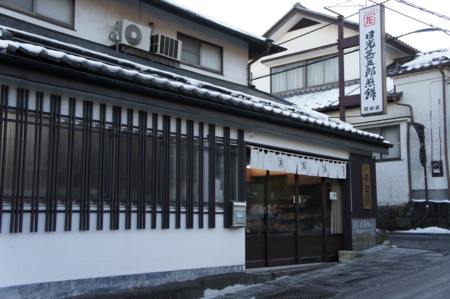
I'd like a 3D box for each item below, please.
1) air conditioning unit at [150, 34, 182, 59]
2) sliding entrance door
[{"bbox_3d":[-1.370,-2.370,12.330,0.285,0.475,0.715,0,-6,42],"label":"air conditioning unit"},{"bbox_3d":[1.370,1.160,9.920,0.100,1.960,3.270,-6,-10,41],"label":"sliding entrance door"}]

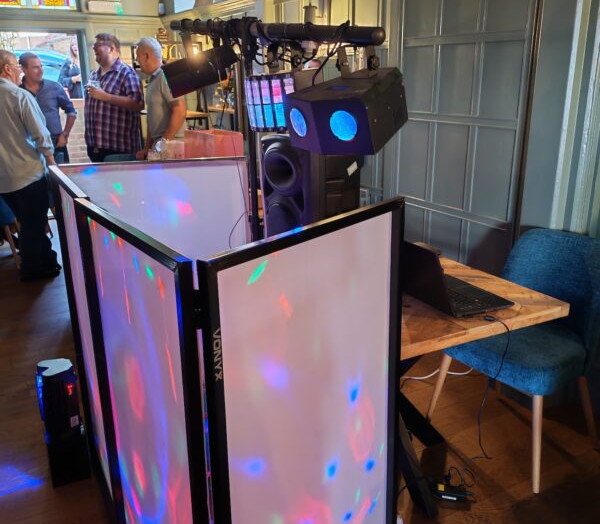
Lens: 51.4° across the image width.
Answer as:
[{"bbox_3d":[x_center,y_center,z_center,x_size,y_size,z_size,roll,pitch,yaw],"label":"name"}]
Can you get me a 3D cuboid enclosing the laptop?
[{"bbox_3d":[0.496,0.016,2.206,0.345,0.235,0.385,-10,19,-27],"label":"laptop"}]

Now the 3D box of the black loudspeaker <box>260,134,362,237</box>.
[{"bbox_3d":[0.051,-0.245,2.527,0.280,0.560,0.320,-15,22,-38],"label":"black loudspeaker"}]

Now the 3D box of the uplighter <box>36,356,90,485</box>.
[{"bbox_3d":[-0.935,0.632,2.457,0.145,0.460,0.140,-10,19,-27],"label":"uplighter"}]

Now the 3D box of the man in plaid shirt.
[{"bbox_3d":[-1.446,-0.883,5.088,0.430,1.840,0.520,-11,19,-29],"label":"man in plaid shirt"}]

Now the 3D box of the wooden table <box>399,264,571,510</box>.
[{"bbox_3d":[0.318,0.438,2.518,0.850,0.750,1.045,-10,19,-27],"label":"wooden table"}]

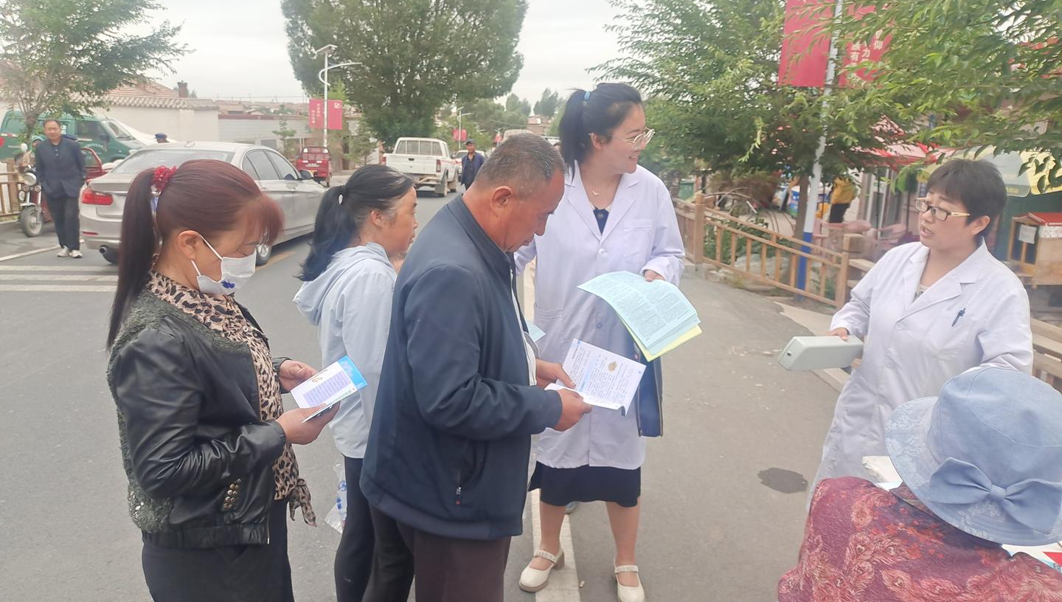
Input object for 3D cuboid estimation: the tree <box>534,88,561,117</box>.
[{"bbox_3d":[1.859,-22.933,100.934,3.500,9.822,3.500,3,11,0],"label":"tree"}]

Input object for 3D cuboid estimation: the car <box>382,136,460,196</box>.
[{"bbox_3d":[-3.512,-4.527,25.915,1.740,1.710,4.950,3,11,0],"label":"car"}]

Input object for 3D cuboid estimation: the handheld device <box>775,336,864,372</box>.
[{"bbox_3d":[0.726,0.132,1.920,0.245,0.075,0.085,1,30,-35],"label":"handheld device"}]

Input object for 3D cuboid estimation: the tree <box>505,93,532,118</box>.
[{"bbox_3d":[-1.906,-22.691,100.855,3.500,8.992,3.500,3,11,0],"label":"tree"}]

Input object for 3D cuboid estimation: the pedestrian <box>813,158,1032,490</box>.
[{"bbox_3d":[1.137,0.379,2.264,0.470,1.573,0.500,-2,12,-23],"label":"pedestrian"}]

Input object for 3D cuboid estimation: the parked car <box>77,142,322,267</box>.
[{"bbox_3d":[-4.136,-1.402,10.378,1.820,1.440,4.650,2,11,-4],"label":"parked car"}]

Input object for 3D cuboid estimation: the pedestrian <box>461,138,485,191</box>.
[{"bbox_3d":[-1.187,-2.365,15.365,0.520,1.732,0.350,4,11,3],"label":"pedestrian"}]

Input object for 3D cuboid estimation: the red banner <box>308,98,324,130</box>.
[{"bbox_3d":[-8.125,-7.074,29.000,0.560,1.130,0.050,3,11,0],"label":"red banner"}]

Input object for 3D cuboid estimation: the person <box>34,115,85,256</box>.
[{"bbox_3d":[-5.635,-1.370,9.290,0.560,1.638,0.360,-2,12,-25],"label":"person"}]

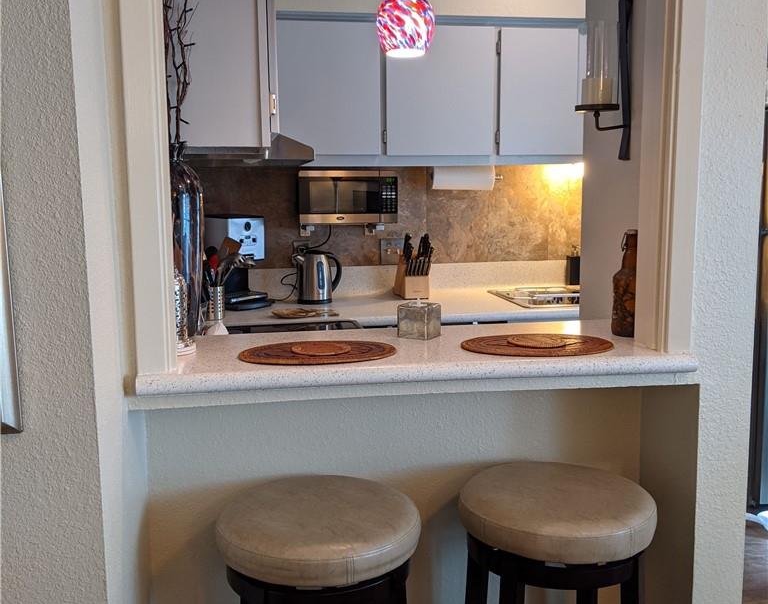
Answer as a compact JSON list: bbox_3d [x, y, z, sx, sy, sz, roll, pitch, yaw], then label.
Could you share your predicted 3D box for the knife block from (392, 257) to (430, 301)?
[{"bbox_3d":[0.119,-0.117,3.392,0.105,0.186,0.220,-2,8,-10],"label":"knife block"}]

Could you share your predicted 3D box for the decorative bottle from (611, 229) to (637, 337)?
[{"bbox_3d":[0.542,-0.044,1.748,0.075,0.232,0.075,-2,8,-10],"label":"decorative bottle"}]

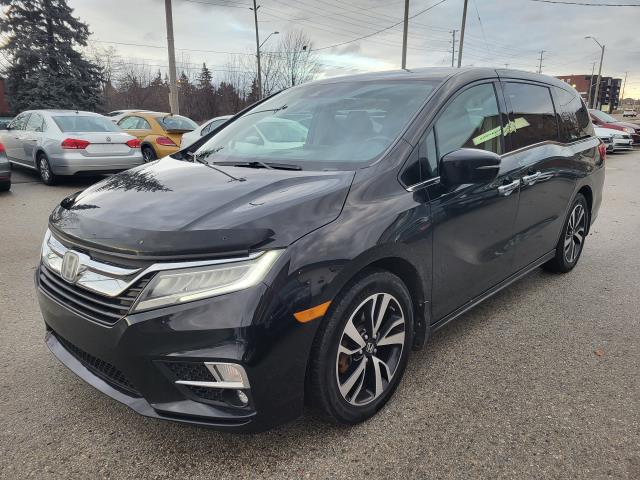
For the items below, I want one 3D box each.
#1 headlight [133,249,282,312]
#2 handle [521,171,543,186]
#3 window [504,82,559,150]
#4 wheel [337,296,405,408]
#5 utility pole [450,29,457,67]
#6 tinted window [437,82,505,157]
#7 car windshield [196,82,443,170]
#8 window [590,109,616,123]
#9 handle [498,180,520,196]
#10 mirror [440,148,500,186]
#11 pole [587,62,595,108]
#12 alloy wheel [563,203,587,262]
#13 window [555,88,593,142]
[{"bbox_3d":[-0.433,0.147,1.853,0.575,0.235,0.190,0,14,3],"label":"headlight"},{"bbox_3d":[1.435,-0.426,3.264,0.060,0.052,0.275,12,19,42],"label":"handle"},{"bbox_3d":[1.508,-0.877,3.459,0.070,0.480,1.020,-10,4,45],"label":"window"},{"bbox_3d":[0.185,0.492,2.280,0.190,0.520,0.520,12,19,42],"label":"wheel"},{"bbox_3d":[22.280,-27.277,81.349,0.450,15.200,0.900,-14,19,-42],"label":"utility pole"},{"bbox_3d":[0.857,-0.673,2.783,0.070,0.510,0.900,-10,4,45],"label":"tinted window"},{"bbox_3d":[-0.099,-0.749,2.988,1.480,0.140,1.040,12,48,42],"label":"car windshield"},{"bbox_3d":[11.088,-4.830,18.800,1.350,0.140,0.740,-14,55,-43],"label":"window"},{"bbox_3d":[1.188,-0.323,3.014,0.065,0.065,0.280,12,19,42],"label":"handle"},{"bbox_3d":[0.759,-0.379,2.443,0.250,0.190,0.190,9,17,37],"label":"mirror"},{"bbox_3d":[46.486,-25.627,82.402,0.320,8.891,0.320,-1,15,0],"label":"pole"},{"bbox_3d":[2.241,-0.066,4.379,0.180,0.520,0.520,12,19,42],"label":"alloy wheel"},{"bbox_3d":[2.224,-1.093,4.222,0.080,0.430,1.070,-12,2,42],"label":"window"}]

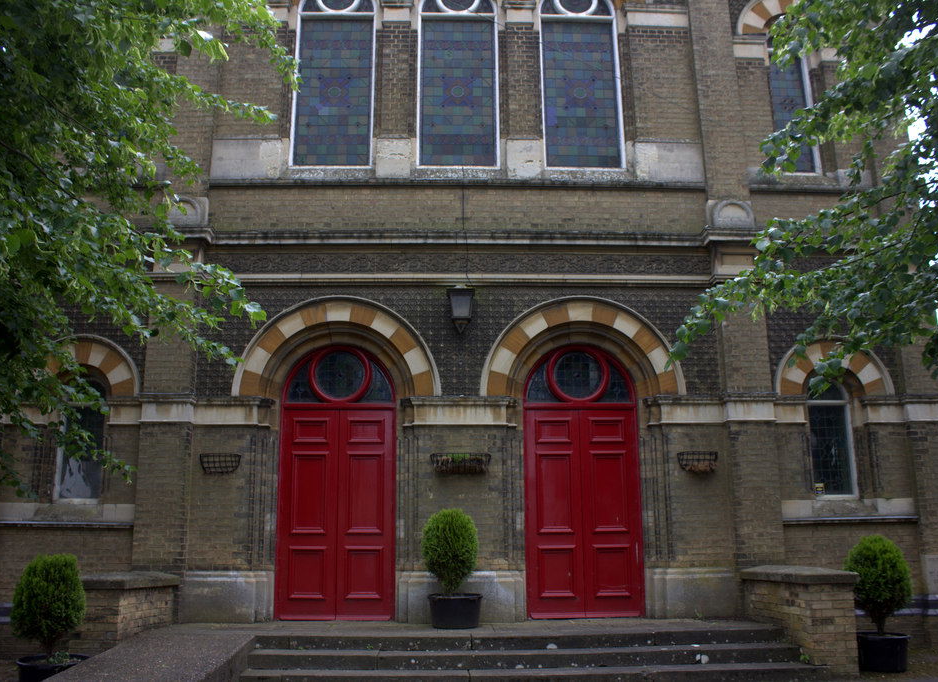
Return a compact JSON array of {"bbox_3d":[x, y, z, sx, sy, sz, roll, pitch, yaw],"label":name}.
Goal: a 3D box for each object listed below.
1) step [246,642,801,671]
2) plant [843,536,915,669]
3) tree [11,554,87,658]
[{"bbox_3d":[0.599,3.358,8.456,5.796,0.142,0.350,0,-12,-2],"label":"step"},{"bbox_3d":[4.417,2.801,8.592,0.690,1.362,0.690,0,-12,-2],"label":"plant"},{"bbox_3d":[-3.803,2.400,7.201,0.594,0.890,0.594,0,-12,-2],"label":"tree"}]

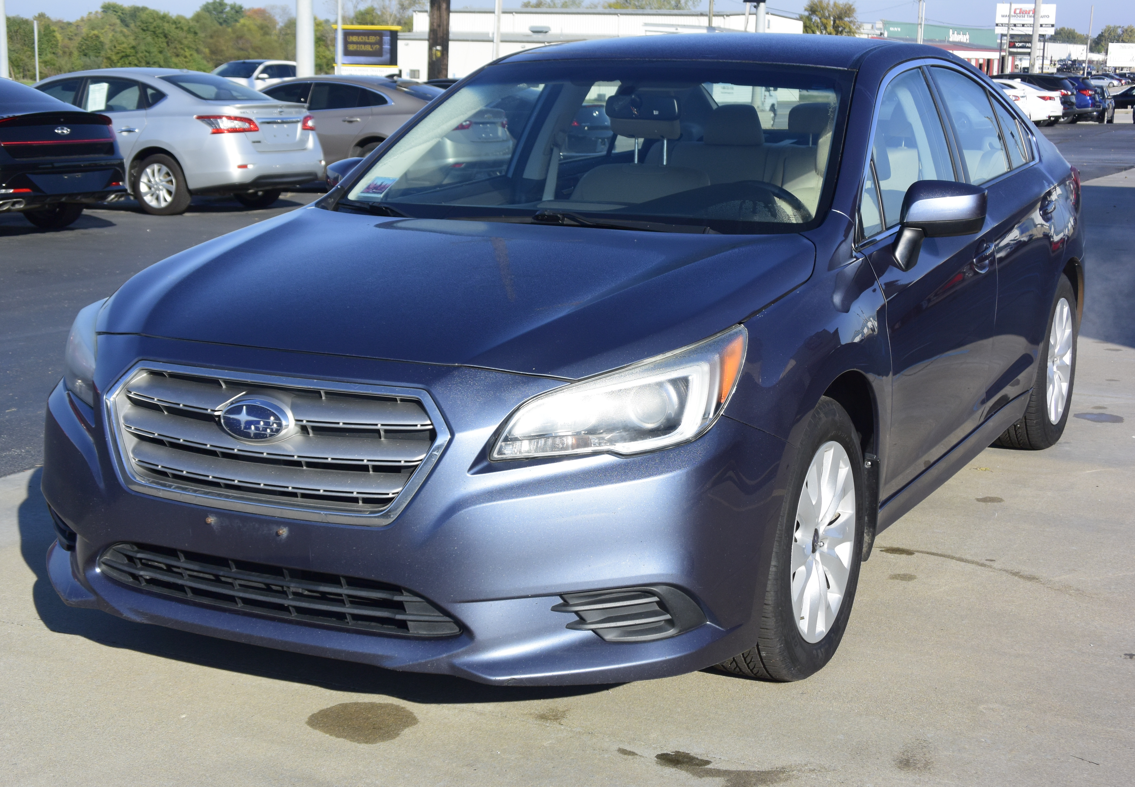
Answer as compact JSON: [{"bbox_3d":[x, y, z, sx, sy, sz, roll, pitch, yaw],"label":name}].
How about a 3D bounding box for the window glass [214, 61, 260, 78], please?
[{"bbox_3d":[-9.293,-9.102,47.000,1.420,0.130,0.750,6,52,27],"label":"window glass"}]

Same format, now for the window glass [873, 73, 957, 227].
[{"bbox_3d":[0.922,-0.690,4.580,0.070,0.430,0.880,-20,0,29],"label":"window glass"}]

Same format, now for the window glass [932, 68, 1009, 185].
[{"bbox_3d":[1.281,-0.849,5.266,0.070,0.370,0.700,-20,0,29],"label":"window glass"}]

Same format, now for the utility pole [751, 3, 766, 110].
[{"bbox_3d":[8.045,-14.315,69.544,0.400,5.000,0.400,1,11,0],"label":"utility pole"}]

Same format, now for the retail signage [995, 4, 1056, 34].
[{"bbox_3d":[35.597,-29.084,130.000,4.650,2.400,0.450,3,11,10],"label":"retail signage"}]

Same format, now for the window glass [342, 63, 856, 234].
[{"bbox_3d":[0.089,-0.688,4.644,1.420,0.140,0.880,6,42,26],"label":"window glass"}]

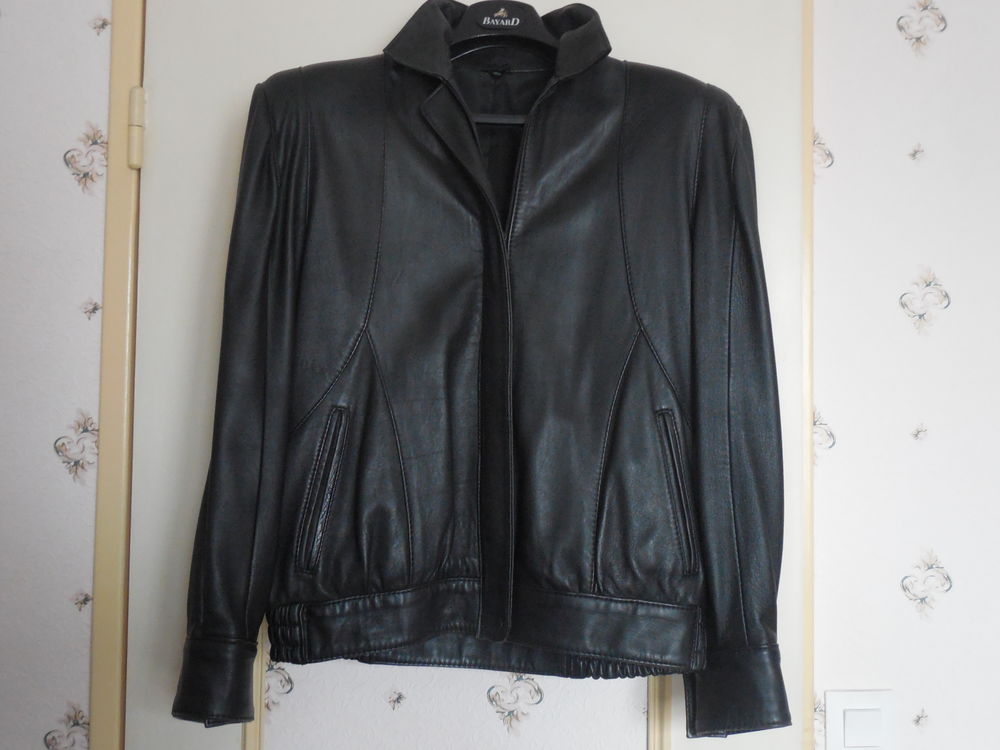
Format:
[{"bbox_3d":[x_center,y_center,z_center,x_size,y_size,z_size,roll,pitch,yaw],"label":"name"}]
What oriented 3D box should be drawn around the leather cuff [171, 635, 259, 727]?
[{"bbox_3d":[-0.294,0.314,1.040,0.083,0.087,0.060,6,-2,0],"label":"leather cuff"}]

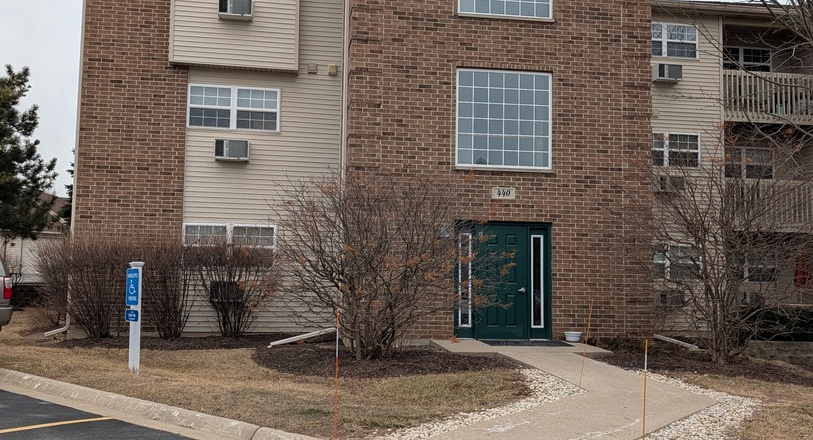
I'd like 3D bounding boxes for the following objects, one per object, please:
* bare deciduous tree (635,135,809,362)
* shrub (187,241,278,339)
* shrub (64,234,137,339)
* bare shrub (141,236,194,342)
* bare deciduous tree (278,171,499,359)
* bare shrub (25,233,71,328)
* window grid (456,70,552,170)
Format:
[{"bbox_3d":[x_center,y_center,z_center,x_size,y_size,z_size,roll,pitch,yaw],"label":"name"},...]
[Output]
[{"bbox_3d":[4.841,0.412,11.469,2.650,3.471,2.500,2,-4,-8],"label":"bare deciduous tree"},{"bbox_3d":[-3.284,1.302,14.181,1.702,1.827,1.500,2,-4,-8],"label":"shrub"},{"bbox_3d":[-5.632,1.212,13.810,1.330,1.890,1.350,2,-4,-8],"label":"shrub"},{"bbox_3d":[-4.454,1.250,13.921,0.933,1.886,1.100,2,-4,-8],"label":"bare shrub"},{"bbox_3d":[-0.204,0.645,11.159,3.355,2.777,2.900,2,-4,-8],"label":"bare deciduous tree"},{"bbox_3d":[-6.625,1.135,13.880,0.850,1.807,1.000,2,-4,-8],"label":"bare shrub"},{"bbox_3d":[1.810,-1.846,13.794,1.813,1.801,0.120,2,-4,-8],"label":"window grid"}]

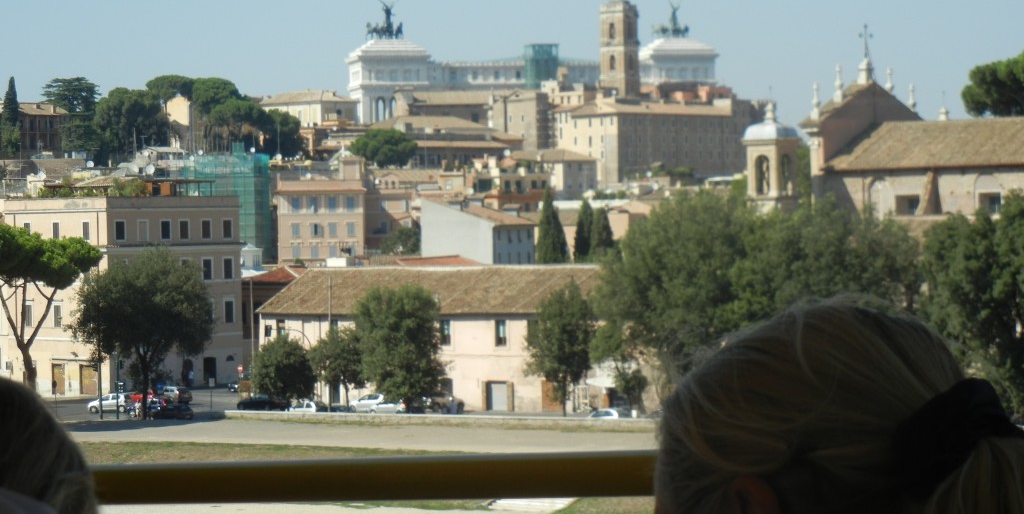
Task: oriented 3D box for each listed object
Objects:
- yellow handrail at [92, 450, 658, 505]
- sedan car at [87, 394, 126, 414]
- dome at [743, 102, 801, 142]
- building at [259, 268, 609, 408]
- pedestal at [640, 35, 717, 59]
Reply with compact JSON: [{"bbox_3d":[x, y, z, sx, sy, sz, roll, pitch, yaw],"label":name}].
[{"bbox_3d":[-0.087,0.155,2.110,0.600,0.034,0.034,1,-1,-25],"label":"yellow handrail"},{"bbox_3d":[-33.206,12.041,248.000,3.500,1.500,1.580,-1,1,19],"label":"sedan car"},{"bbox_3d":[20.125,-10.508,234.000,3.200,3.100,3.200,-1,1,38],"label":"dome"},{"bbox_3d":[-4.458,6.512,245.276,33.500,11.400,11.500,-1,1,38],"label":"building"},{"bbox_3d":[53.047,-67.397,973.000,22.500,7.300,20.000,-1,1,-14],"label":"pedestal"}]

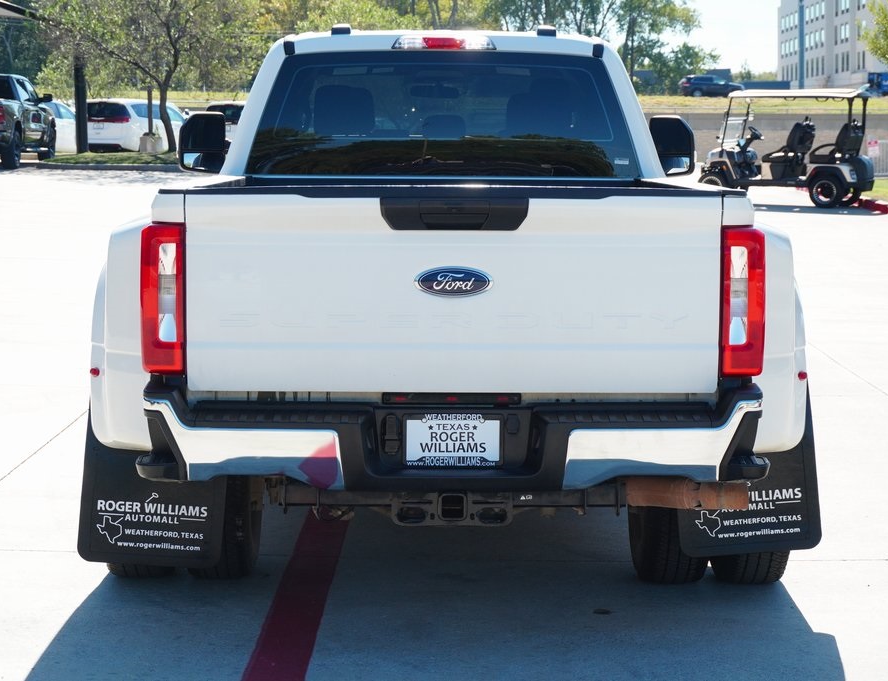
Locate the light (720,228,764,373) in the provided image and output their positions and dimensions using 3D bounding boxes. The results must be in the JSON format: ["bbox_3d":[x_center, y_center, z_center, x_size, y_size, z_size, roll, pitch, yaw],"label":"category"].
[{"bbox_3d":[0.964,-0.124,6.690,0.133,0.470,0.160,0,6,-1],"label":"light"}]

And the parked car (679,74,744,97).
[{"bbox_3d":[20.926,-19.872,162.000,4.820,1.760,1.940,-1,7,-14],"label":"parked car"}]

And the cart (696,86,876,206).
[{"bbox_3d":[6.174,-3.479,37.400,2.980,2.000,1.240,4,7,32],"label":"cart"}]

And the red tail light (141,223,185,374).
[{"bbox_3d":[-0.903,-0.132,6.685,0.133,0.470,0.160,0,6,-1],"label":"red tail light"}]

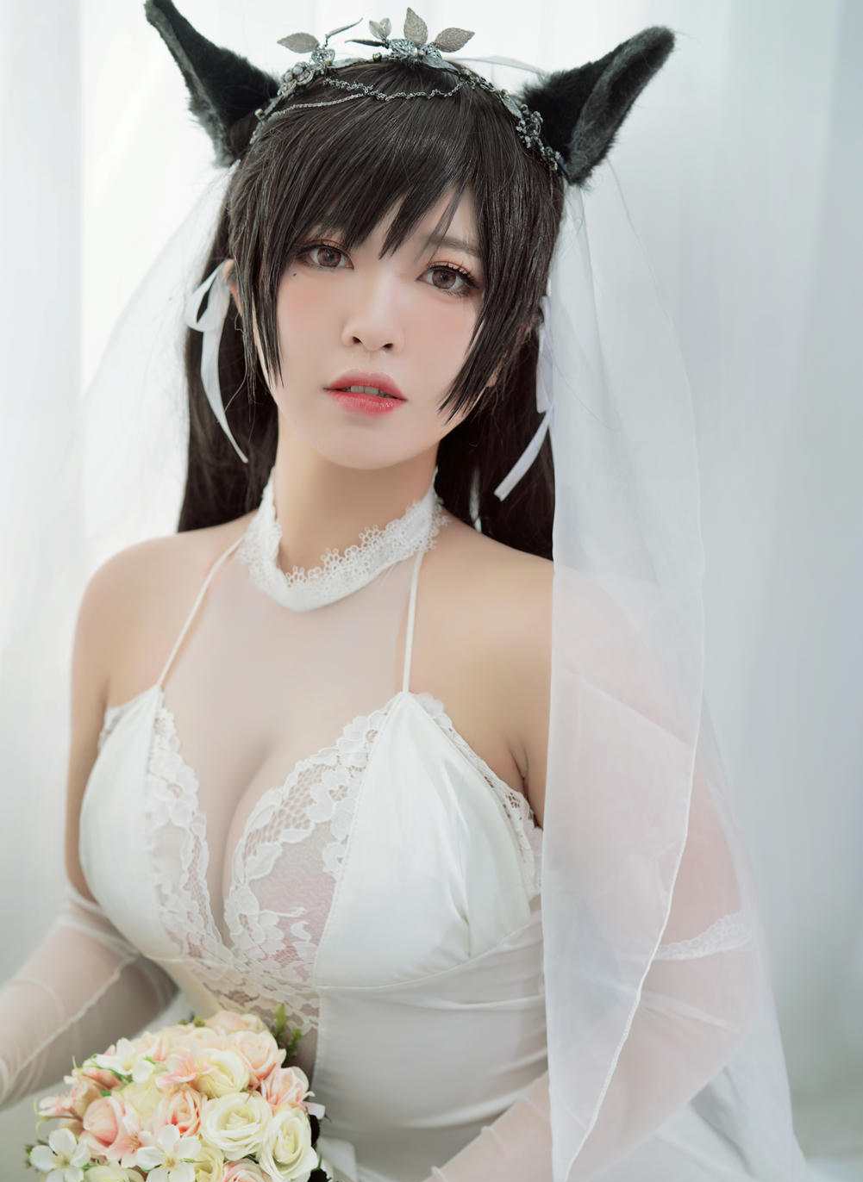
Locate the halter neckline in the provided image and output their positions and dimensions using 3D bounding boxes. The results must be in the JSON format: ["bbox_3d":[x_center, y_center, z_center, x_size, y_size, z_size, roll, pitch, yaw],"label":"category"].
[{"bbox_3d":[-0.047,-0.030,1.660,0.117,0.065,0.115,0,11,0],"label":"halter neckline"}]

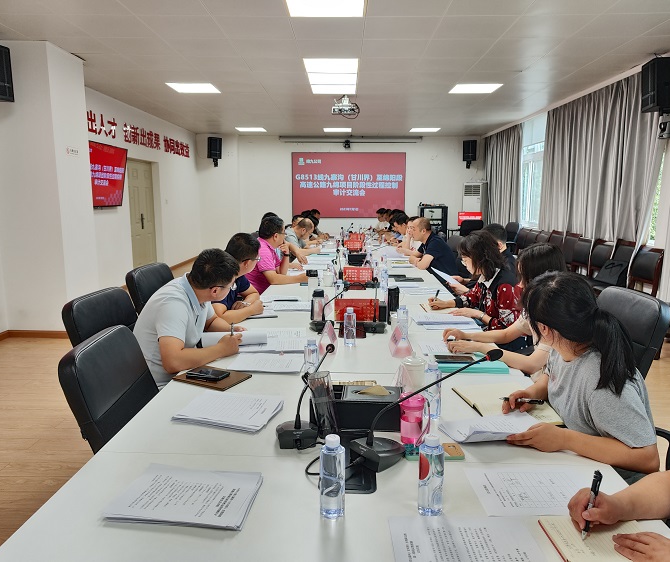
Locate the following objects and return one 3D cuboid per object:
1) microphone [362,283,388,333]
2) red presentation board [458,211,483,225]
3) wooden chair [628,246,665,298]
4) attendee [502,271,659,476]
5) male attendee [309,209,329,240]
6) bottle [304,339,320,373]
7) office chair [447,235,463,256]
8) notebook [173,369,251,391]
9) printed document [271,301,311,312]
[{"bbox_3d":[0.216,0.126,2.775,0.120,0.230,0.360,0,9,3],"label":"microphone"},{"bbox_3d":[2.955,-1.341,11.335,0.530,0.310,0.050,1,9,2],"label":"red presentation board"},{"bbox_3d":[3.050,0.113,5.447,0.550,0.910,0.460,0,9,1],"label":"wooden chair"},{"bbox_3d":[0.753,0.582,1.590,0.560,1.233,0.540,0,9,-3],"label":"attendee"},{"bbox_3d":[-0.508,-0.690,10.019,0.750,1.340,0.500,0,8,1],"label":"male attendee"},{"bbox_3d":[-0.085,0.306,1.925,0.055,0.177,0.055,0,8,1],"label":"bottle"},{"bbox_3d":[1.122,0.050,5.941,0.640,1.040,0.600,0,8,1],"label":"office chair"},{"bbox_3d":[-0.458,0.368,1.966,0.240,0.014,0.173,5,11,29],"label":"notebook"},{"bbox_3d":[-0.240,0.164,3.219,0.285,0.012,0.220,0,9,3],"label":"printed document"}]

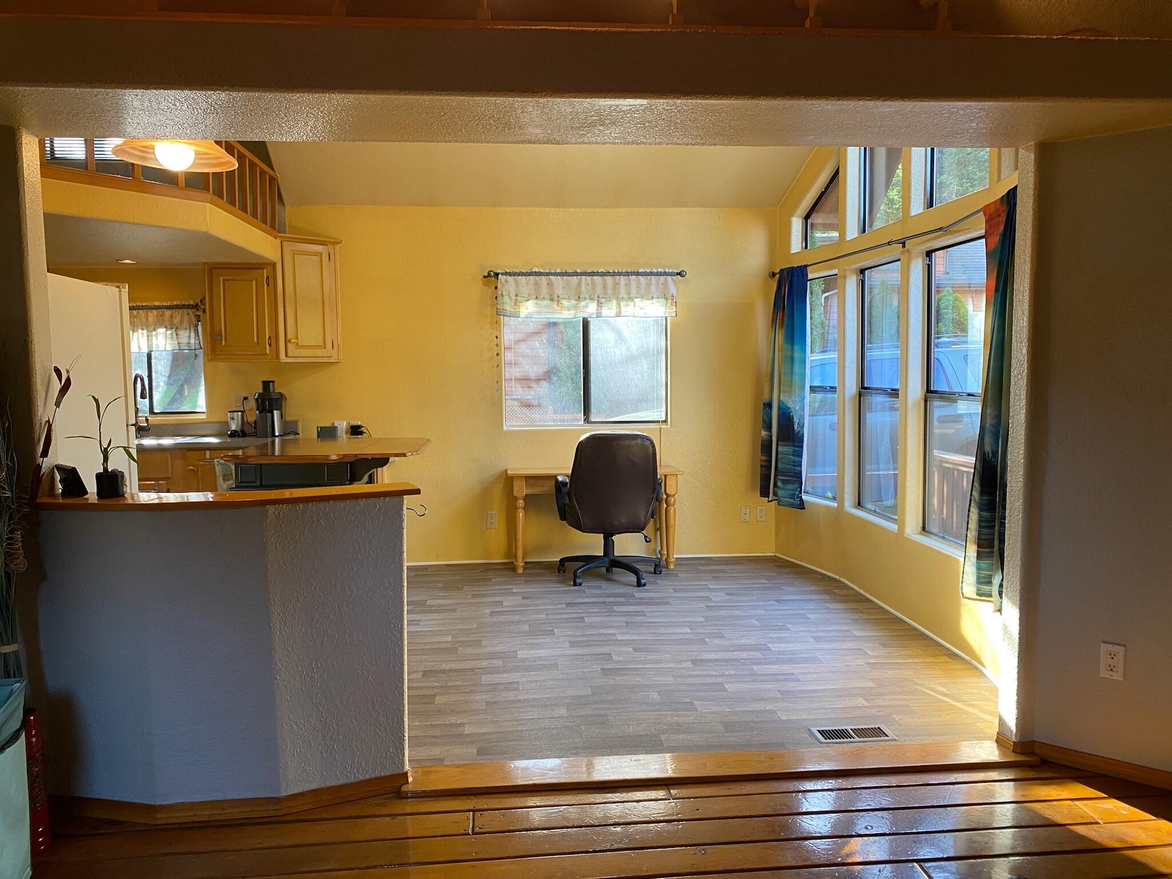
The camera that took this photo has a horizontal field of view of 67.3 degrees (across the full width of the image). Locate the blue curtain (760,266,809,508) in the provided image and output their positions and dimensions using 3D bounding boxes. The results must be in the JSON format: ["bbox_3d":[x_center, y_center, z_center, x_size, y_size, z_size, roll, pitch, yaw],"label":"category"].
[{"bbox_3d":[1.333,-0.352,5.941,0.150,1.620,0.440,-2,5,-17],"label":"blue curtain"}]

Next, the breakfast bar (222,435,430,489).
[{"bbox_3d":[-1.484,0.502,5.286,1.050,0.920,1.250,-1,5,-5],"label":"breakfast bar"}]

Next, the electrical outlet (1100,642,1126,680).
[{"bbox_3d":[1.783,0.753,2.981,0.071,0.115,0.012,3,6,38],"label":"electrical outlet"}]

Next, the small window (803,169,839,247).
[{"bbox_3d":[1.643,-1.596,5.976,0.100,0.599,0.558,-2,5,-18],"label":"small window"}]

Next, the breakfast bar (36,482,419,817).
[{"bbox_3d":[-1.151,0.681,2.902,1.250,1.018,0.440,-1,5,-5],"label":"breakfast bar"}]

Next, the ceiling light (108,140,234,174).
[{"bbox_3d":[-1.502,-1.108,3.207,0.450,0.230,0.450,-1,5,-5],"label":"ceiling light"}]

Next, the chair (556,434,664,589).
[{"bbox_3d":[0.134,0.416,5.735,0.670,0.980,0.660,-1,5,-5],"label":"chair"}]

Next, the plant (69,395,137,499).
[{"bbox_3d":[-1.529,0.023,2.788,0.190,0.326,0.160,-1,5,-4],"label":"plant"}]

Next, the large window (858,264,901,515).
[{"bbox_3d":[1.815,-0.285,5.316,0.100,1.527,0.725,-1,5,-6],"label":"large window"}]

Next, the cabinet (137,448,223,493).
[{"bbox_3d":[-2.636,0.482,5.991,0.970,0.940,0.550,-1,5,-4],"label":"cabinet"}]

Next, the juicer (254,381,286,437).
[{"bbox_3d":[-2.100,-0.216,5.850,0.200,0.400,0.230,-1,5,-5],"label":"juicer"}]

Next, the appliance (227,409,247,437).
[{"bbox_3d":[-2.369,-0.113,5.980,0.125,0.200,0.125,-1,5,-4],"label":"appliance"}]

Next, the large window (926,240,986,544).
[{"bbox_3d":[1.908,-0.219,4.466,0.100,1.527,0.725,-1,5,-6],"label":"large window"}]

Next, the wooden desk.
[{"bbox_3d":[0.053,0.552,6.262,1.212,0.706,0.417,-1,5,-4],"label":"wooden desk"}]

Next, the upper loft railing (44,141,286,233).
[{"bbox_3d":[-2.417,-1.536,5.095,0.730,0.440,2.050,-1,5,-4],"label":"upper loft railing"}]

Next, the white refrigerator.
[{"bbox_3d":[-2.351,0.257,3.432,0.820,1.740,0.760,-1,5,-5],"label":"white refrigerator"}]

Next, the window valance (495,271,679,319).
[{"bbox_3d":[0.011,-1.035,6.297,1.305,0.342,0.110,-1,5,-4],"label":"window valance"}]

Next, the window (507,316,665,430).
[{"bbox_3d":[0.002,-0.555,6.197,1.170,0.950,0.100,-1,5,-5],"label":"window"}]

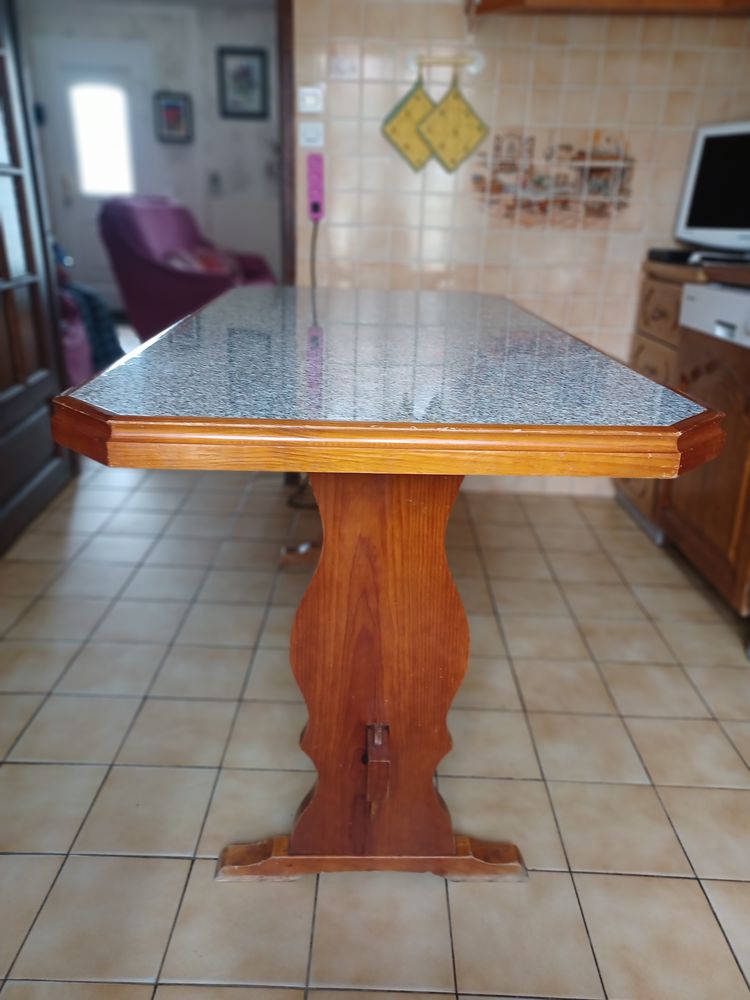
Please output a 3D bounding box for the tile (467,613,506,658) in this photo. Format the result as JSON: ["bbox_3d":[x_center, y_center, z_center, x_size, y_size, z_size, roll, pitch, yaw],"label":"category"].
[{"bbox_3d":[0.226,0.343,1.832,0.200,0.010,0.200,2,22,0],"label":"tile"}]

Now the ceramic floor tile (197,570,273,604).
[{"bbox_3d":[-0.384,0.246,2.035,0.200,0.010,0.200,2,22,0],"label":"ceramic floor tile"}]

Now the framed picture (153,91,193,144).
[{"bbox_3d":[-1.635,-3.092,5.845,0.290,0.385,0.025,2,22,0],"label":"framed picture"}]

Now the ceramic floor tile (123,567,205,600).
[{"bbox_3d":[-0.585,0.237,2.021,0.200,0.010,0.200,2,22,0],"label":"ceramic floor tile"}]

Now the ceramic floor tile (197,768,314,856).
[{"bbox_3d":[-0.190,0.552,1.264,0.200,0.010,0.200,2,22,0],"label":"ceramic floor tile"}]

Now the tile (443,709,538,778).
[{"bbox_3d":[0.219,0.488,1.441,0.199,0.010,0.199,2,21,0],"label":"tile"}]

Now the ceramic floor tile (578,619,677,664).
[{"bbox_3d":[0.632,0.359,1.832,0.200,0.010,0.200,2,22,0],"label":"ceramic floor tile"}]

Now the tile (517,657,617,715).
[{"bbox_3d":[0.420,0.421,1.626,0.198,0.010,0.198,2,22,0],"label":"tile"}]

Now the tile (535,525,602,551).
[{"bbox_3d":[0.634,0.134,2.383,0.199,0.009,0.199,2,22,0],"label":"tile"}]

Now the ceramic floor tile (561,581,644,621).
[{"bbox_3d":[0.631,0.283,2.006,0.199,0.010,0.199,2,21,0],"label":"ceramic floor tile"}]

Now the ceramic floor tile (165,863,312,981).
[{"bbox_3d":[-0.193,0.626,1.075,0.200,0.010,0.200,2,22,0],"label":"ceramic floor tile"}]

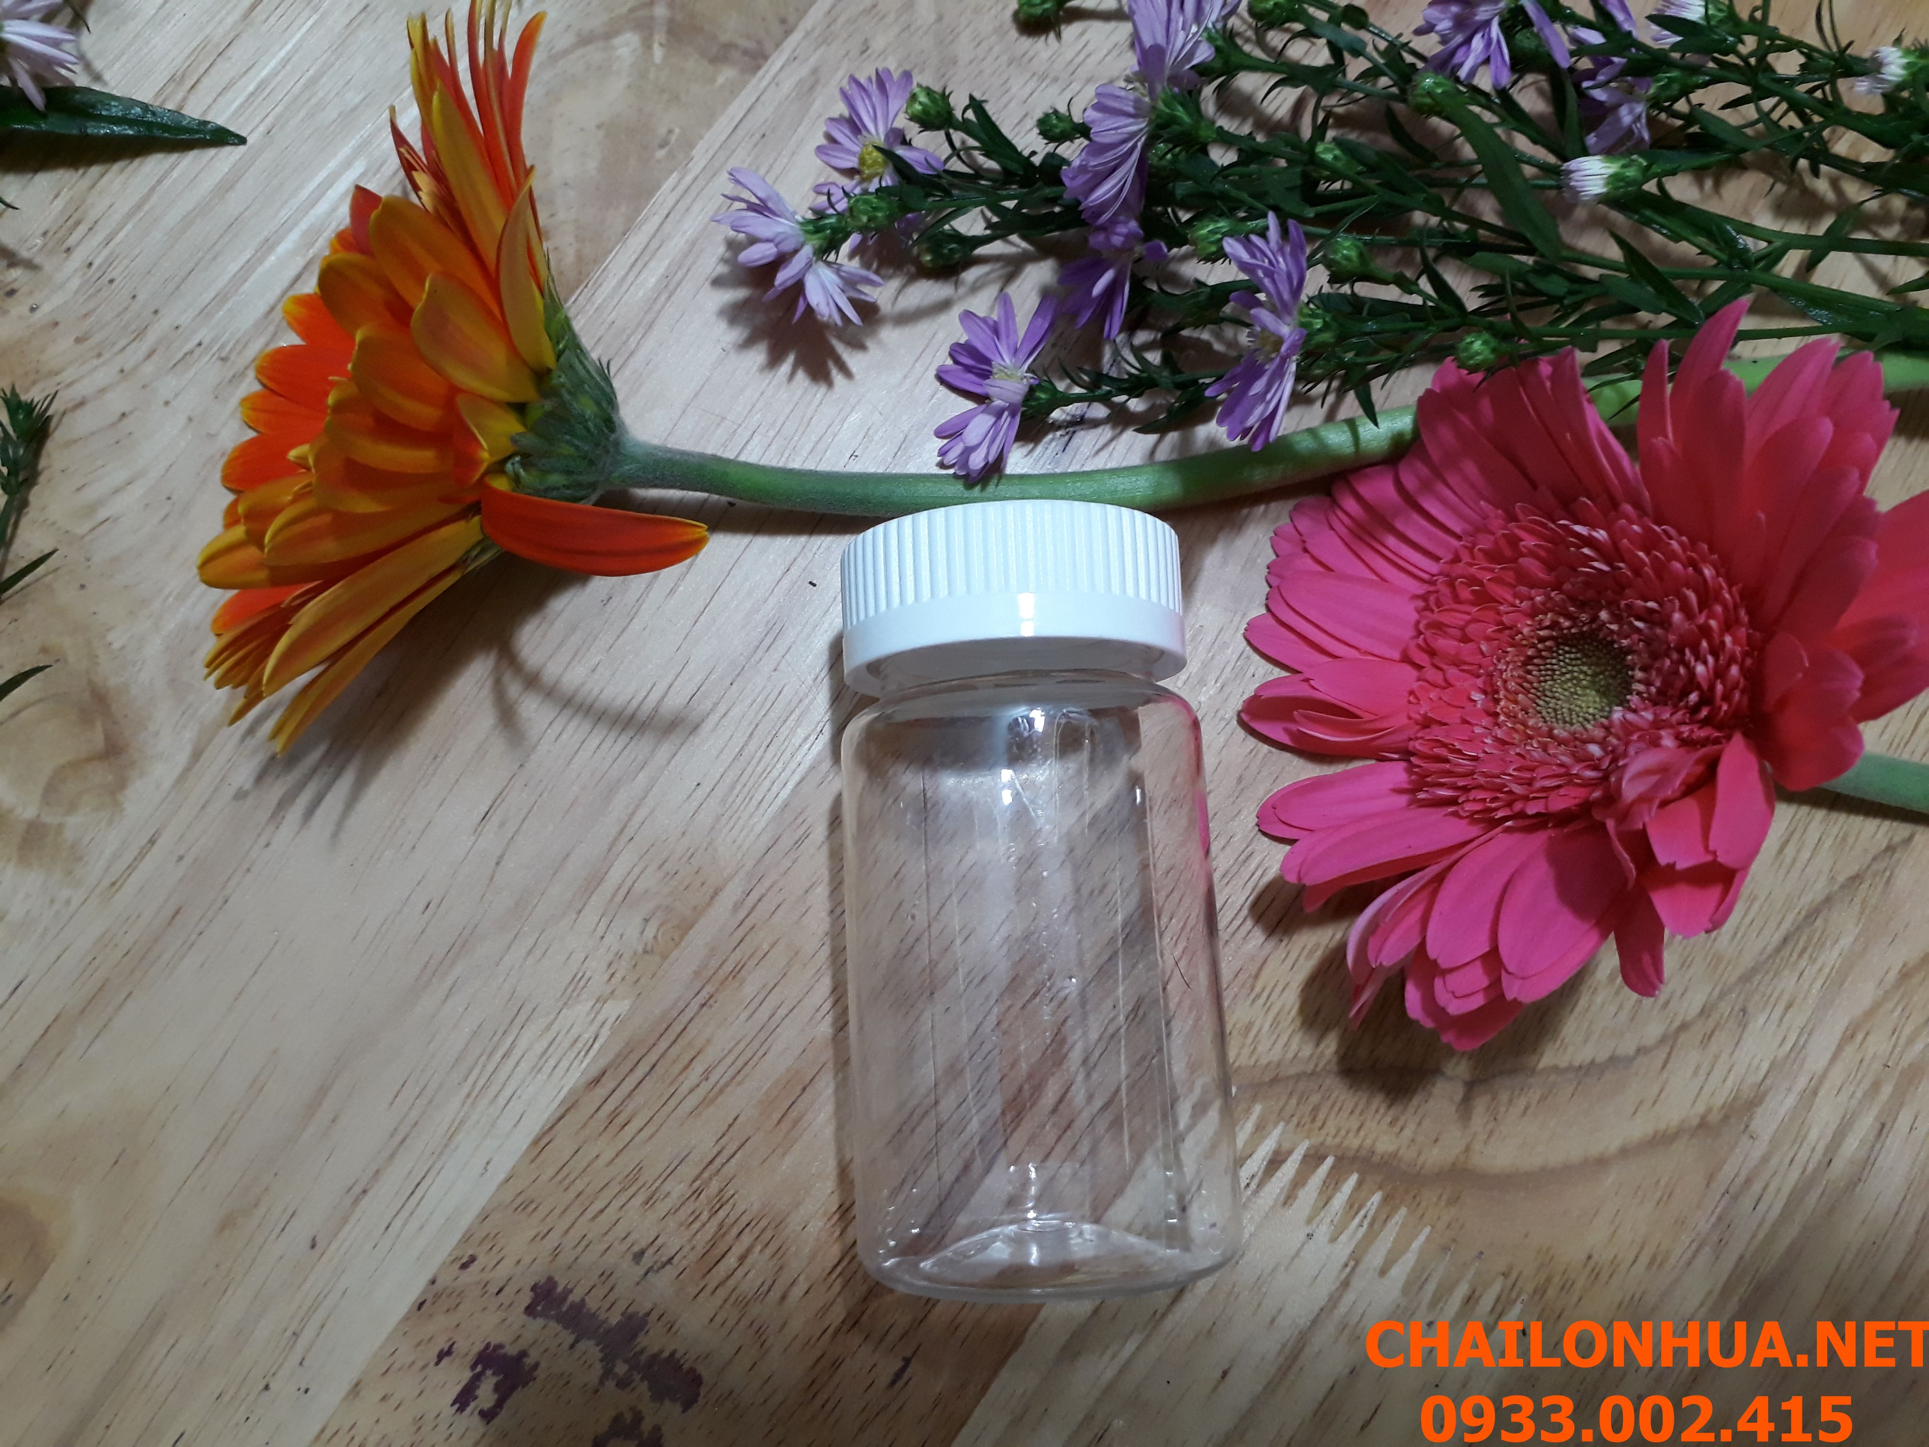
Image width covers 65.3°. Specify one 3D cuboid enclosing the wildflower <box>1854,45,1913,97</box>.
[{"bbox_3d":[0.143,-0.102,0.234,0.008,0.008,0.008,-18,77,12],"label":"wildflower"}]

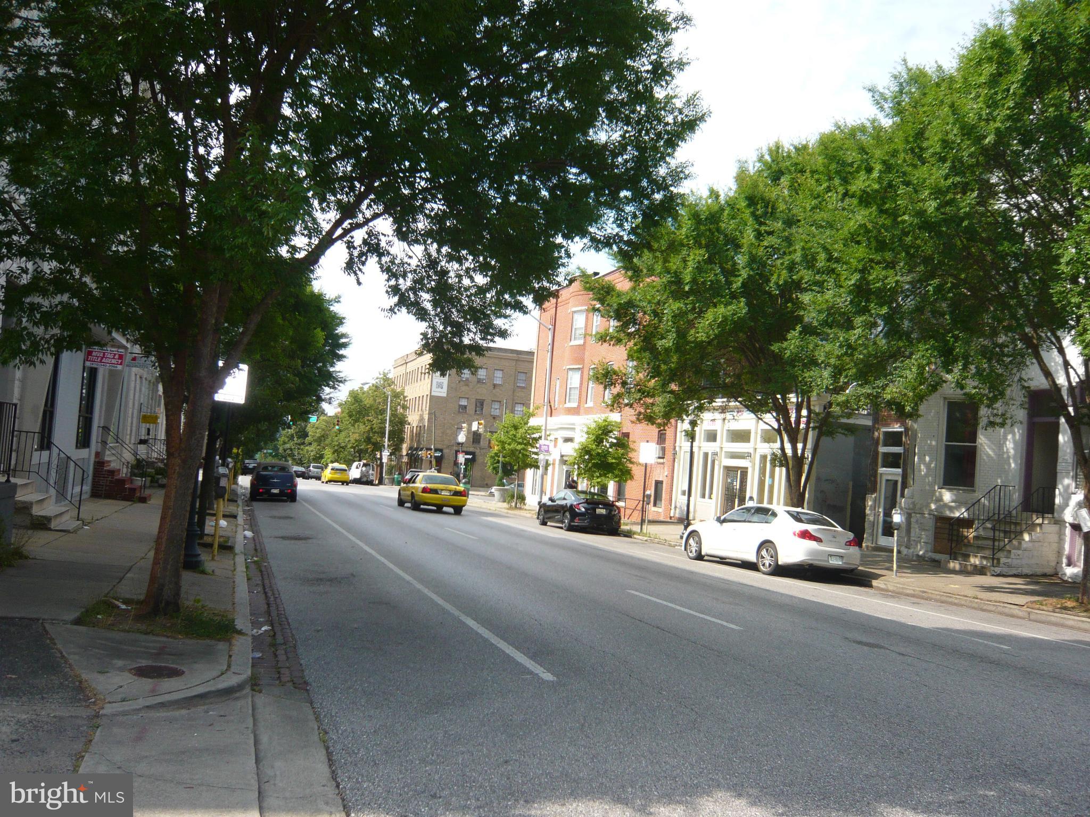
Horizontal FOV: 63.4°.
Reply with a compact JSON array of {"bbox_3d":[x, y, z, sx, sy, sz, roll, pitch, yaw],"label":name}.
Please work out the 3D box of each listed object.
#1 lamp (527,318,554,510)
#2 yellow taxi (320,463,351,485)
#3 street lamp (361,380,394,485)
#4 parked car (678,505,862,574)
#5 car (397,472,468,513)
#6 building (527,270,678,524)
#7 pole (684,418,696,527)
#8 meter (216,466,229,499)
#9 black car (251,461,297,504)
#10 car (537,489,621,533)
[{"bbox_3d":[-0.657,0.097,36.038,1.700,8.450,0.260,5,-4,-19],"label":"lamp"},{"bbox_3d":[-15.417,4.786,65.074,1.740,1.500,4.460,5,-4,-19],"label":"yellow taxi"},{"bbox_3d":[-13.952,1.983,72.427,2.400,8.500,0.280,5,-4,-19],"label":"street lamp"},{"bbox_3d":[4.906,2.823,19.669,1.780,1.450,4.760,5,-4,-20],"label":"parked car"},{"bbox_3d":[-4.458,3.237,34.374,1.980,1.500,5.380,5,-4,-19],"label":"car"},{"bbox_3d":[7.028,-0.256,43.180,11.000,11.100,13.421,6,-4,-26],"label":"building"},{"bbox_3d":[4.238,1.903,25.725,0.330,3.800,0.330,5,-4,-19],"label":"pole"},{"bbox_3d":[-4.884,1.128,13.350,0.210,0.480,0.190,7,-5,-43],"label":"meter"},{"bbox_3d":[-10.993,2.939,35.776,1.710,1.540,4.290,5,-4,-19],"label":"black car"},{"bbox_3d":[1.098,3.366,29.626,1.800,1.400,4.500,5,-4,-18],"label":"car"}]

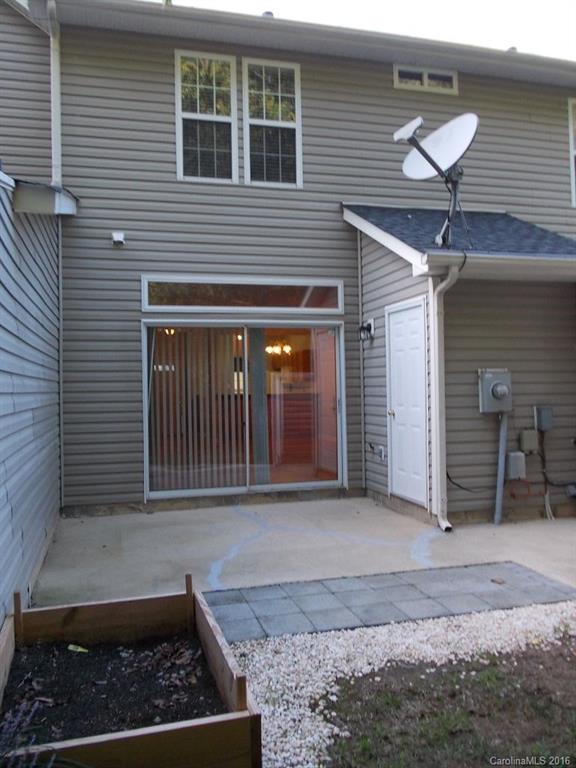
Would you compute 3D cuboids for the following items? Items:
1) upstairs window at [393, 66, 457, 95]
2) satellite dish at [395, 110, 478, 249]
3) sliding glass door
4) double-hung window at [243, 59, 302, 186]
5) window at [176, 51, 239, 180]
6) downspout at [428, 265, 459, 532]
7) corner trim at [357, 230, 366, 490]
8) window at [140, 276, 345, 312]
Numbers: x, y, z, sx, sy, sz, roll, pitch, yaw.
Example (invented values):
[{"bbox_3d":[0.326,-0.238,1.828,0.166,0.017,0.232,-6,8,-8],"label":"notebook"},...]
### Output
[{"bbox_3d":[1.782,-3.912,7.981,0.895,0.305,0.080,-1,0,-15],"label":"upstairs window"},{"bbox_3d":[1.390,-1.901,5.781,0.988,1.158,0.822,-1,0,-38],"label":"satellite dish"},{"bbox_3d":[-0.473,0.298,7.364,2.327,1.990,0.100,-1,0,-15],"label":"sliding glass door"},{"bbox_3d":[-0.175,-3.131,7.466,0.719,1.523,0.080,-1,0,-15],"label":"double-hung window"},{"bbox_3d":[-0.943,-3.118,7.267,0.716,1.516,0.080,-1,0,-15],"label":"window"},{"bbox_3d":[1.504,0.157,5.760,0.115,2.440,0.400,-1,0,-15],"label":"downspout"},{"bbox_3d":[0.929,-0.288,7.707,0.054,3.255,0.050,-1,0,-15],"label":"corner trim"},{"bbox_3d":[-0.488,-1.054,7.364,2.420,0.424,0.080,-1,0,-15],"label":"window"}]

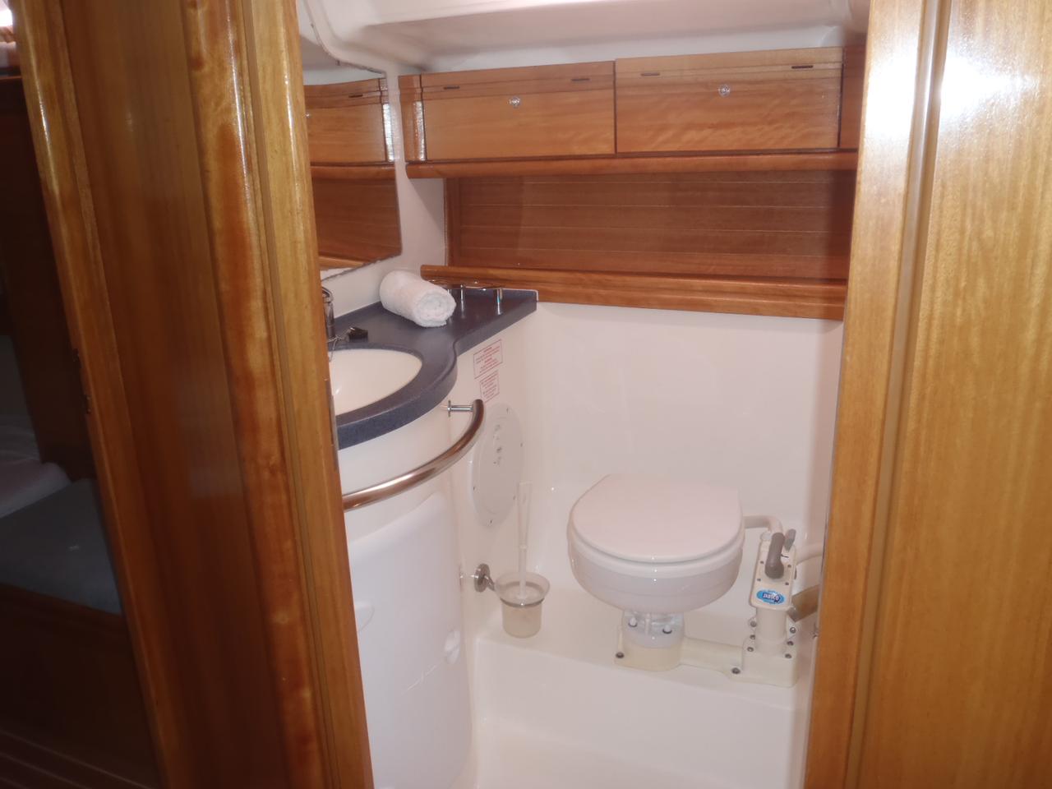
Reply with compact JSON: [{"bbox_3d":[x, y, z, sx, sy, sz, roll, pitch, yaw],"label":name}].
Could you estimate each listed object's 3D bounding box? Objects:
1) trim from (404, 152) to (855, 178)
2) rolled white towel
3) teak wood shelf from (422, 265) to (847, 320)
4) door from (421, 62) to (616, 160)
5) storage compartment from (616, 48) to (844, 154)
[{"bbox_3d":[0.181,-0.467,1.727,0.960,0.041,0.055,6,19,23],"label":"trim"},{"bbox_3d":[-0.219,-0.189,1.681,0.085,0.082,0.210,-10,19,-24],"label":"rolled white towel"},{"bbox_3d":[0.205,-0.229,1.858,0.955,0.076,0.065,6,19,23],"label":"teak wood shelf"},{"bbox_3d":[-0.021,-0.587,1.769,0.435,0.179,0.023,6,19,23],"label":"door"},{"bbox_3d":[0.396,-0.566,1.653,0.419,0.179,0.150,6,19,23],"label":"storage compartment"}]

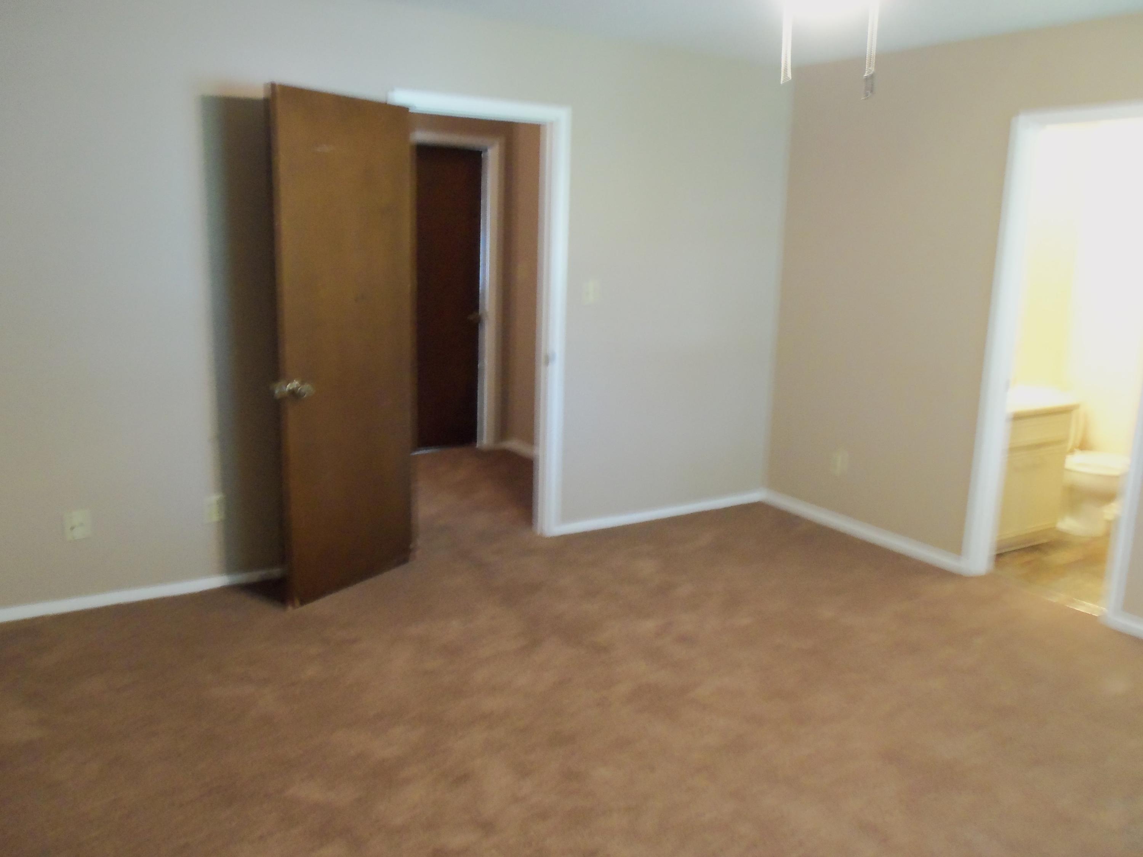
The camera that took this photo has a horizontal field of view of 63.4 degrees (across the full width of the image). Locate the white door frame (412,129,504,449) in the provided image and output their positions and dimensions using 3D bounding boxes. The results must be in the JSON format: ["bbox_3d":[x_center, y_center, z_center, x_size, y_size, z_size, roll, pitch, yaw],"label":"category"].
[{"bbox_3d":[-0.897,-0.838,6.165,0.885,2.105,0.135,-5,14,-31],"label":"white door frame"}]

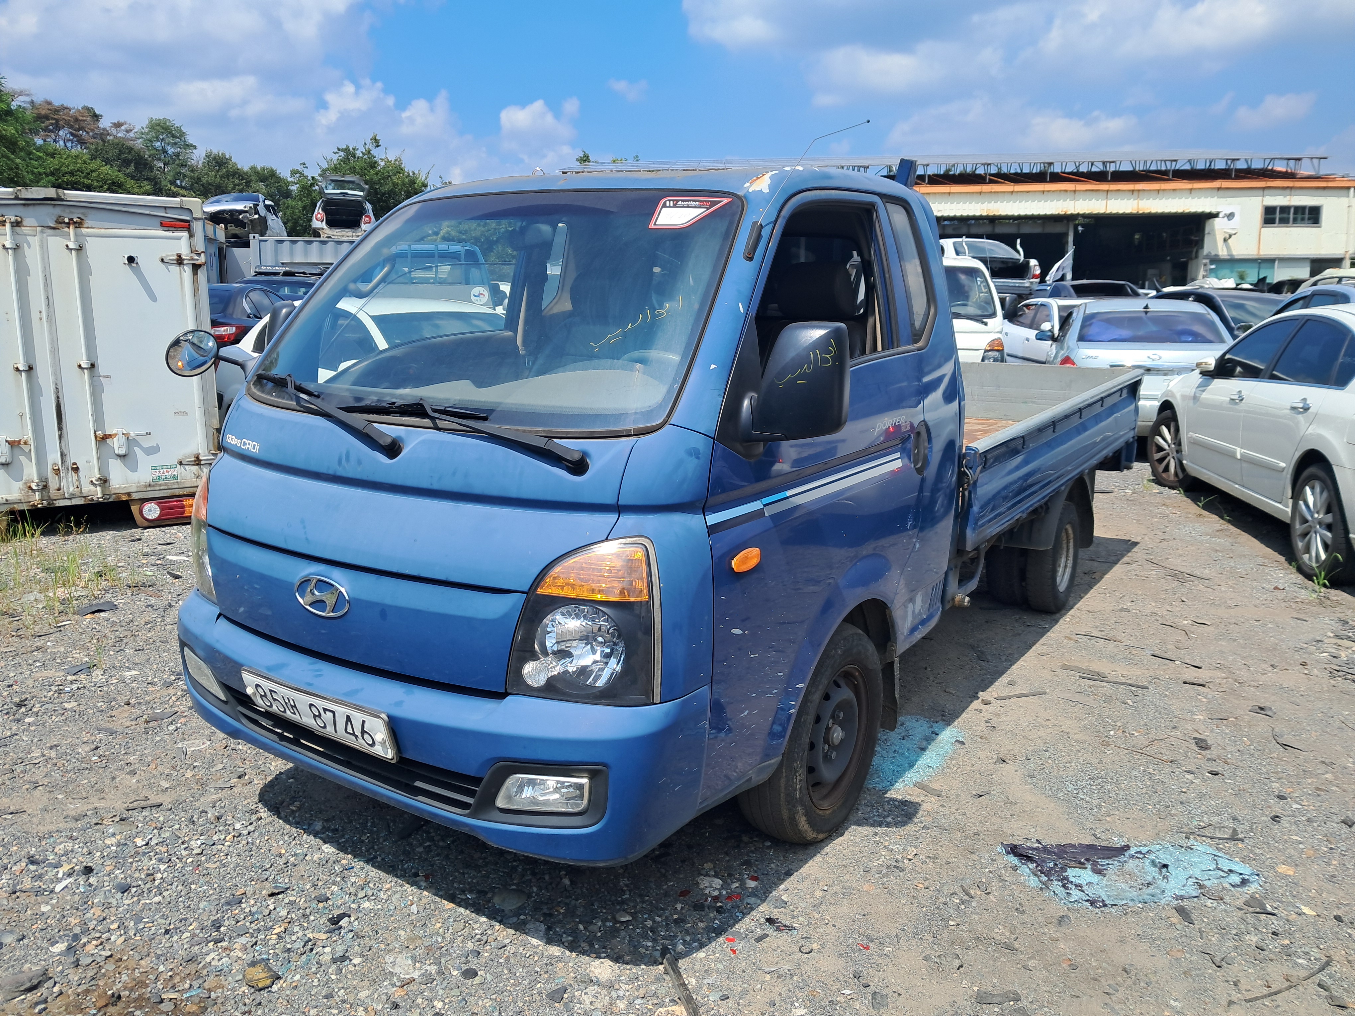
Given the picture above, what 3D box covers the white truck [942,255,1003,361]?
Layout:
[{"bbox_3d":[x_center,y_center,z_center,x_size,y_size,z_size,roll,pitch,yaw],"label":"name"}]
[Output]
[{"bbox_3d":[3.000,-2.240,13.950,1.740,1.970,5.100,1,12,6],"label":"white truck"}]

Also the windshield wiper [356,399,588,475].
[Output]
[{"bbox_3d":[-0.551,-0.200,2.541,0.824,0.095,0.082,15,19,29],"label":"windshield wiper"}]

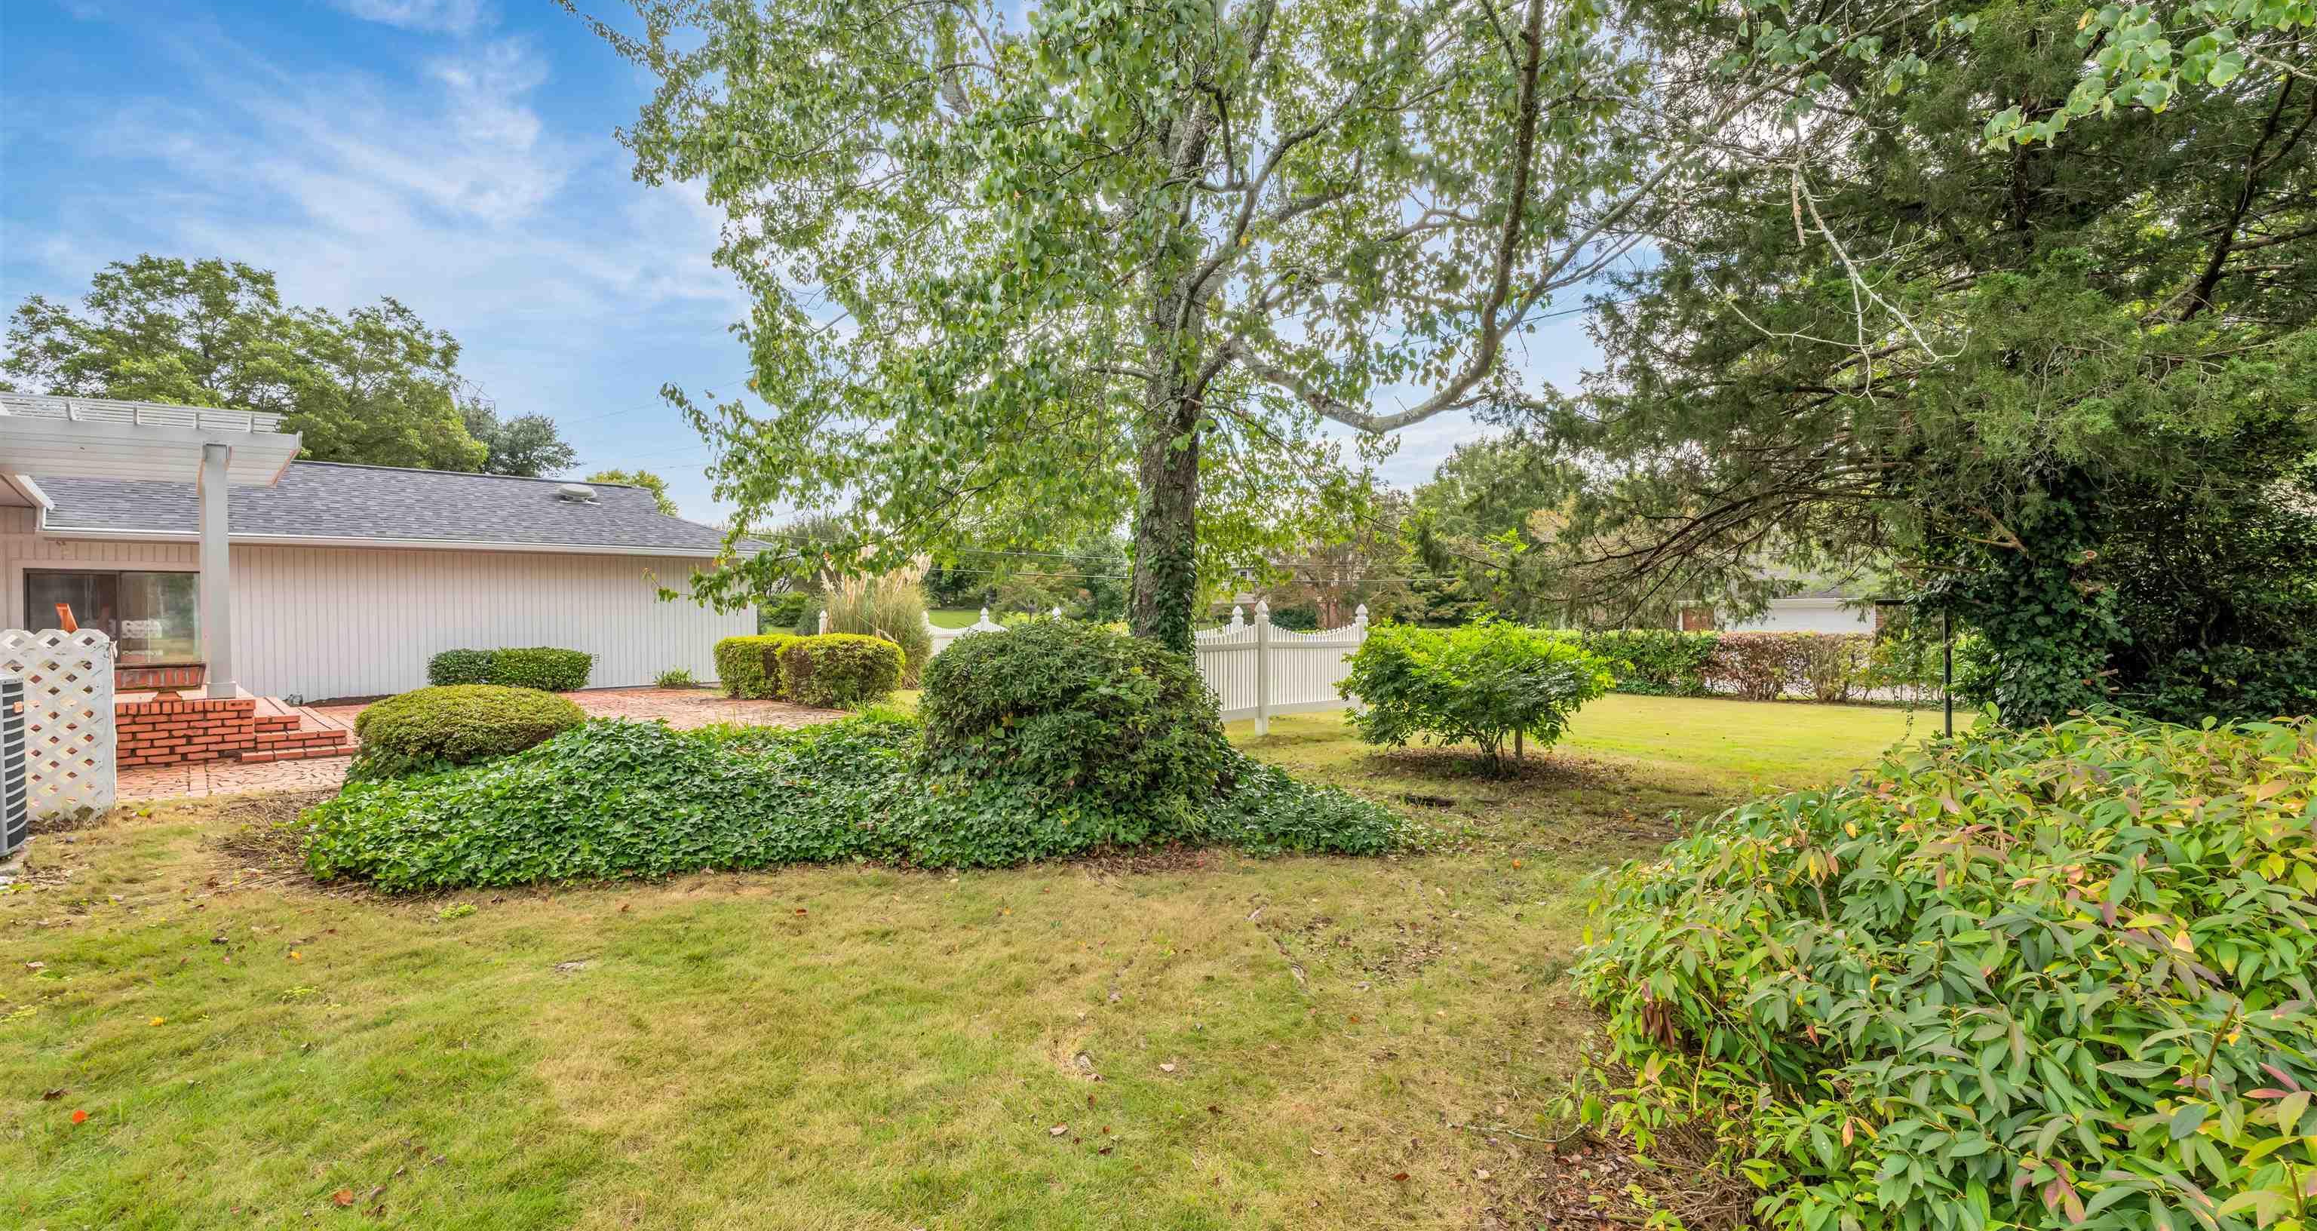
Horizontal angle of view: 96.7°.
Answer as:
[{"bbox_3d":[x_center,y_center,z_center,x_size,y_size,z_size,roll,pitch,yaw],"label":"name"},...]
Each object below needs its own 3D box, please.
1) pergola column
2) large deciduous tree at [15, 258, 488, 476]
[{"bbox_3d":[-8.056,-0.377,8.845,0.167,2.181,0.167,-1,1,-44],"label":"pergola column"},{"bbox_3d":[-27.300,-5.150,31.931,11.200,12.400,10.500,-1,1,-41],"label":"large deciduous tree"}]

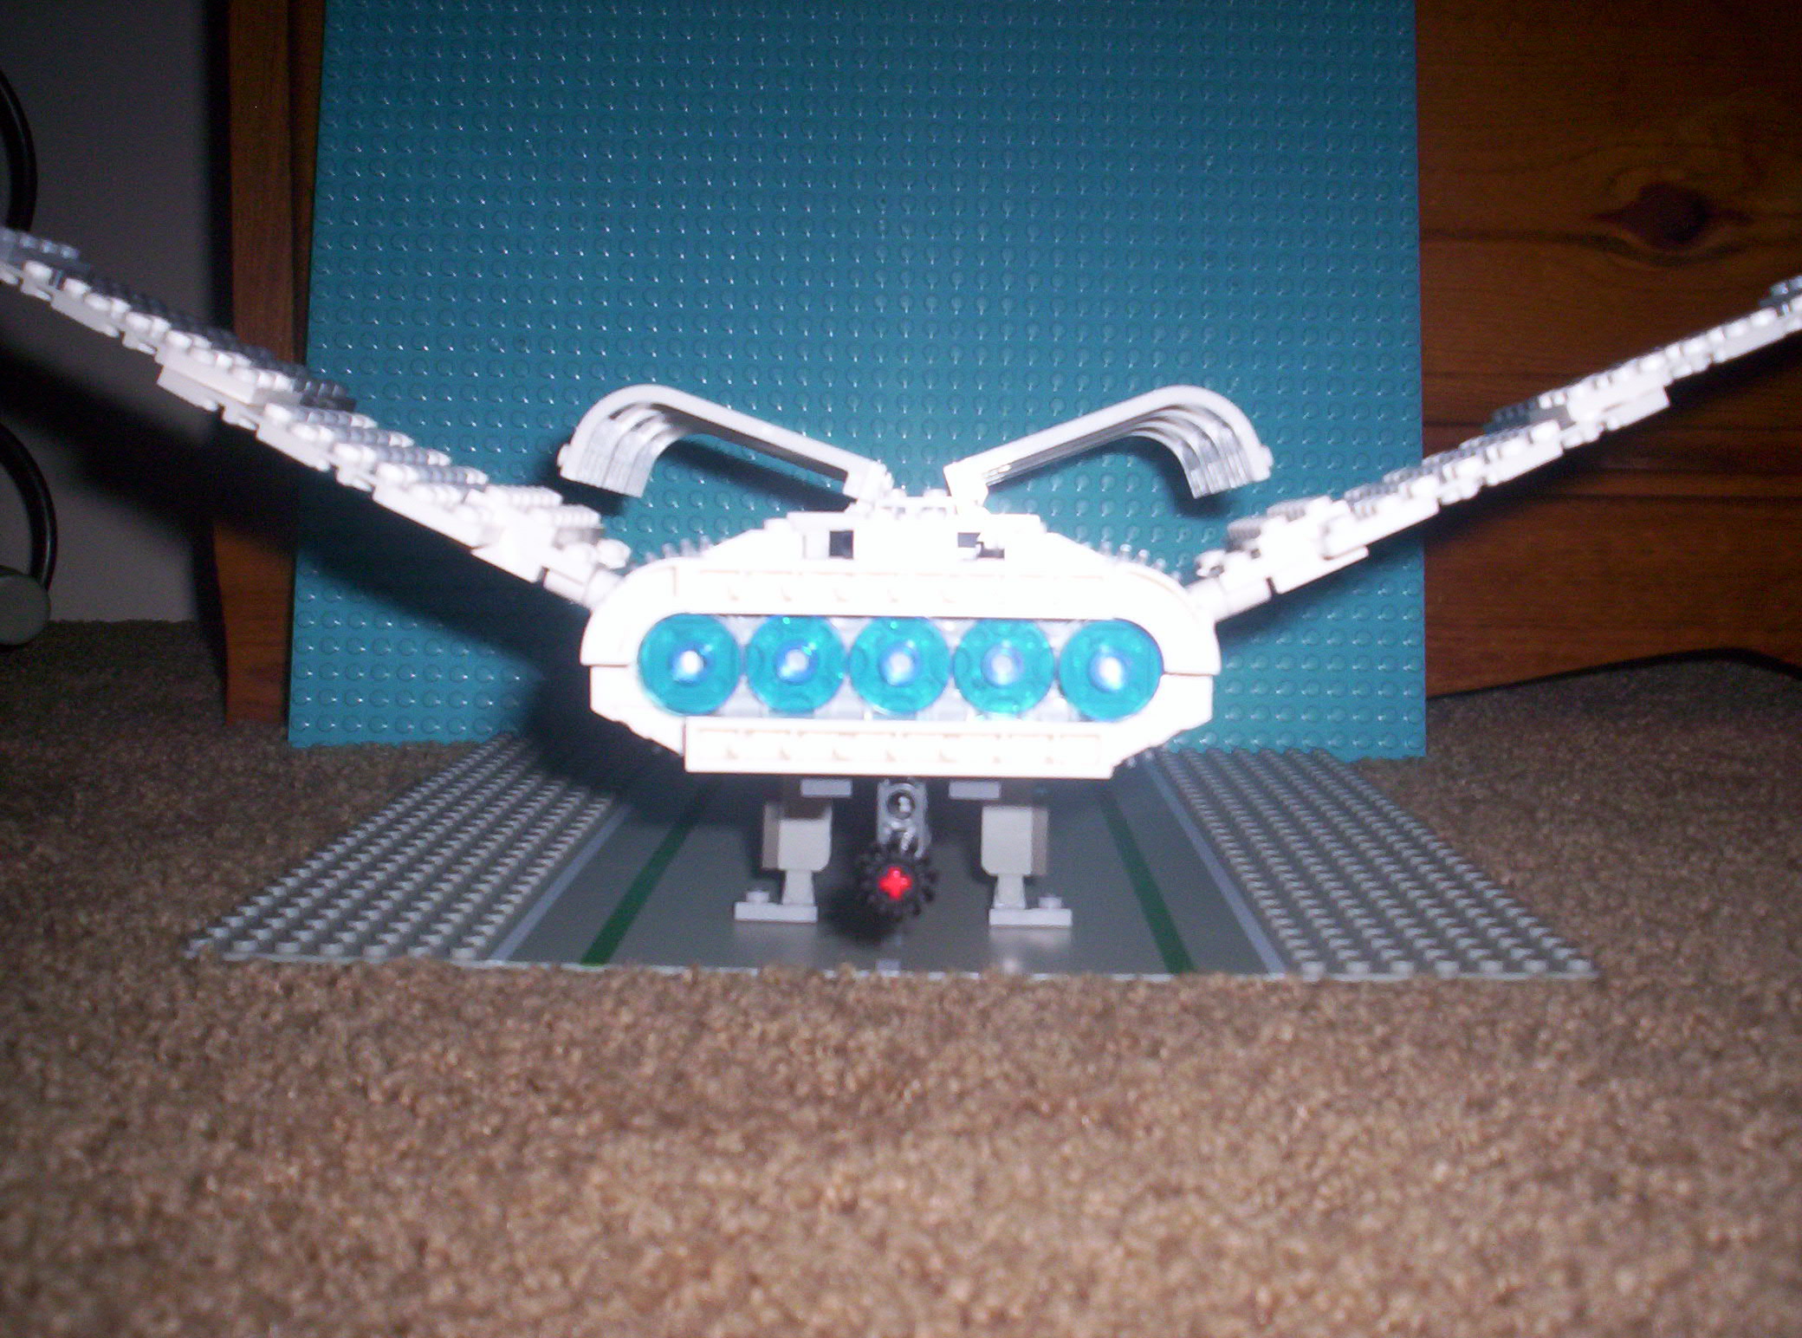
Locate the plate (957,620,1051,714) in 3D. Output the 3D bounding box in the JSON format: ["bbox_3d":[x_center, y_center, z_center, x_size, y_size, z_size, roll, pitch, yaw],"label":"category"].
[{"bbox_3d":[0.016,0.000,0.297,0.016,0.016,0.005,1,3,0],"label":"plate"}]

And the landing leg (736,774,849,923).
[{"bbox_3d":[-0.021,0.035,0.379,0.021,0.029,0.014,1,6,2],"label":"landing leg"}]

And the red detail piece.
[{"bbox_3d":[-0.001,0.033,0.299,0.005,0.005,0.008,1,3,0],"label":"red detail piece"}]

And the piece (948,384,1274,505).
[{"bbox_3d":[0.040,-0.039,0.397,0.059,0.024,0.070,-20,3,1],"label":"piece"}]

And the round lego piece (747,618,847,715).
[{"bbox_3d":[-0.016,-0.001,0.297,0.016,0.016,0.005,1,3,0],"label":"round lego piece"}]

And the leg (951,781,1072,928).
[{"bbox_3d":[0.022,0.036,0.377,0.021,0.029,0.014,1,6,2],"label":"leg"}]

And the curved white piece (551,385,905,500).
[{"bbox_3d":[-0.033,-0.039,0.397,0.059,0.024,0.070,21,3,-1],"label":"curved white piece"}]

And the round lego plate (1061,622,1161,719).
[{"bbox_3d":[0.032,0.000,0.293,0.016,0.016,0.005,1,3,0],"label":"round lego plate"}]

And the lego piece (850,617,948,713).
[{"bbox_3d":[0.000,0.000,0.297,0.016,0.016,0.005,1,3,0],"label":"lego piece"}]

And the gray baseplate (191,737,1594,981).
[{"bbox_3d":[0.001,0.039,0.468,0.256,0.004,0.256,1,6,2],"label":"gray baseplate"}]

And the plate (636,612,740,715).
[{"bbox_3d":[-0.032,-0.001,0.293,0.016,0.016,0.005,1,3,0],"label":"plate"}]

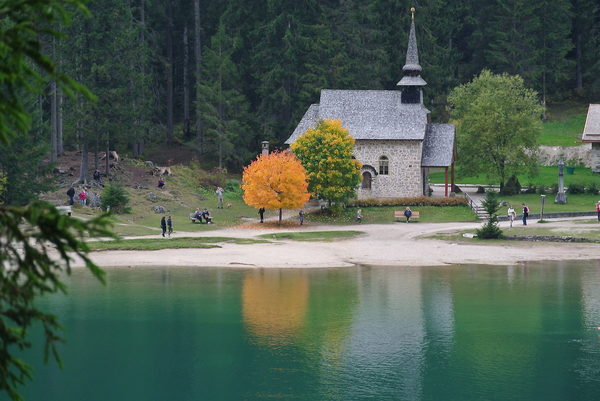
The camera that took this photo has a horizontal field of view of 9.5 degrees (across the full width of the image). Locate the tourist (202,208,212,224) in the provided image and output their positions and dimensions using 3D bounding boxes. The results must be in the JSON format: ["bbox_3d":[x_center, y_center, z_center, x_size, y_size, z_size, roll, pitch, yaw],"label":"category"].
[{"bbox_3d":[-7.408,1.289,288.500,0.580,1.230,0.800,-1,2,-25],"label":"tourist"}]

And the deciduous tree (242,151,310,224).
[{"bbox_3d":[-1.833,-1.014,281.000,5.200,5.570,5.200,0,4,0],"label":"deciduous tree"}]

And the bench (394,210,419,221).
[{"bbox_3d":[8.376,1.252,282.000,1.880,0.820,0.620,0,4,0],"label":"bench"}]

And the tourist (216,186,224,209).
[{"bbox_3d":[-6.378,-0.209,289.000,0.620,1.730,0.480,0,4,-2],"label":"tourist"}]

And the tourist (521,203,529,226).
[{"bbox_3d":[17.909,1.139,287.000,0.500,1.720,0.520,0,1,-6],"label":"tourist"}]

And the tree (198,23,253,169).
[{"bbox_3d":[-6.518,-9.065,311.000,4.500,12.400,4.500,0,4,0],"label":"tree"}]

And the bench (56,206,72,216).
[{"bbox_3d":[-19.861,0.919,301.000,1.750,0.830,0.650,0,1,-5],"label":"bench"}]

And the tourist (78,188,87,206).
[{"bbox_3d":[-18.854,-0.278,313.000,0.420,1.600,0.520,-1,2,-45],"label":"tourist"}]

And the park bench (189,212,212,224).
[{"bbox_3d":[-7.982,1.412,289.000,1.850,0.850,0.650,-1,2,-25],"label":"park bench"}]

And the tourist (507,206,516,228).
[{"bbox_3d":[16.497,1.248,281.000,0.620,1.770,0.480,1,4,8],"label":"tourist"}]

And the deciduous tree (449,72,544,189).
[{"bbox_3d":[16.443,-5.846,303.000,7.700,9.880,7.700,0,4,0],"label":"deciduous tree"}]

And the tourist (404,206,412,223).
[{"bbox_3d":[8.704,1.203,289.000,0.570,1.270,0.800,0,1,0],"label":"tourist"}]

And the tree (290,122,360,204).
[{"bbox_3d":[2.192,-2.978,298.000,5.800,7.400,5.600,0,1,0],"label":"tree"}]

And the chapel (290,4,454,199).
[{"bbox_3d":[5.857,-8.065,298.000,13.700,15.200,7.000,1,4,7],"label":"chapel"}]

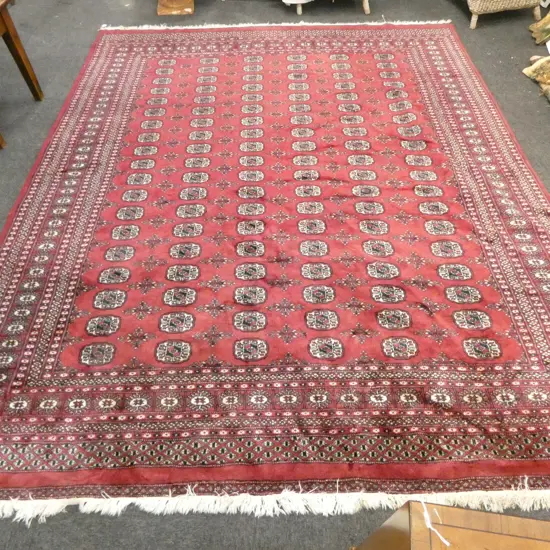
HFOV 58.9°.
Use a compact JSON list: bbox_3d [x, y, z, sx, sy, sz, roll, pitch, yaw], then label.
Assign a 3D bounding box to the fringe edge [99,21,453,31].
[{"bbox_3d":[0.010,-1.773,3.438,2.499,0.022,0.070,-1,50,0],"label":"fringe edge"}]

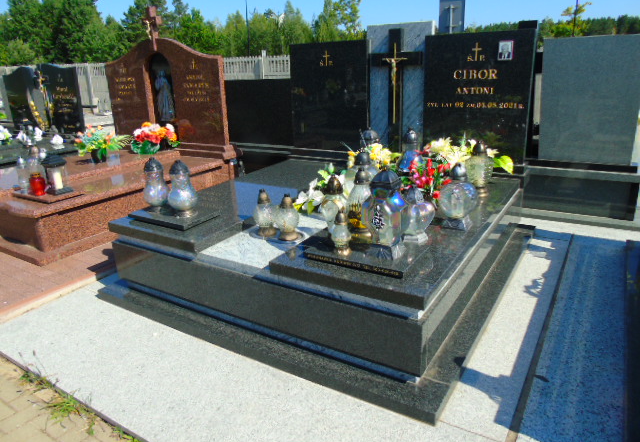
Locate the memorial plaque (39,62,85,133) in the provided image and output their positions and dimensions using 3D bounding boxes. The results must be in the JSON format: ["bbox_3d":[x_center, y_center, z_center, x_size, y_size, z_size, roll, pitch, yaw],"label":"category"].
[{"bbox_3d":[-3.362,-1.617,6.147,0.790,0.920,0.090,9,22,31],"label":"memorial plaque"}]

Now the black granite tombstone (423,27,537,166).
[{"bbox_3d":[1.130,-0.885,3.349,0.760,0.908,0.090,9,22,31],"label":"black granite tombstone"}]

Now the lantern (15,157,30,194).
[{"bbox_3d":[-2.557,-0.390,3.949,0.100,0.295,0.100,9,21,31],"label":"lantern"}]

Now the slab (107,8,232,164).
[{"bbox_3d":[-1.731,-1.517,5.099,1.900,1.530,0.260,9,22,31],"label":"slab"}]

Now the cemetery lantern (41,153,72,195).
[{"bbox_3d":[-2.222,-0.394,3.892,0.175,0.305,0.165,9,21,31],"label":"cemetery lantern"}]

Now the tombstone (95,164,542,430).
[{"bbox_3d":[0.091,0.100,3.050,2.138,0.484,2.120,9,22,31],"label":"tombstone"}]

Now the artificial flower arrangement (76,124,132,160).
[{"bbox_3d":[-2.302,-0.785,4.795,0.500,0.360,0.420,9,22,31],"label":"artificial flower arrangement"}]

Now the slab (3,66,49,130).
[{"bbox_3d":[-4.522,-1.861,7.112,0.930,0.950,0.100,9,21,31],"label":"slab"}]

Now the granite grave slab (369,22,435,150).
[{"bbox_3d":[0.681,-1.102,3.934,0.570,1.072,0.075,9,21,31],"label":"granite grave slab"}]

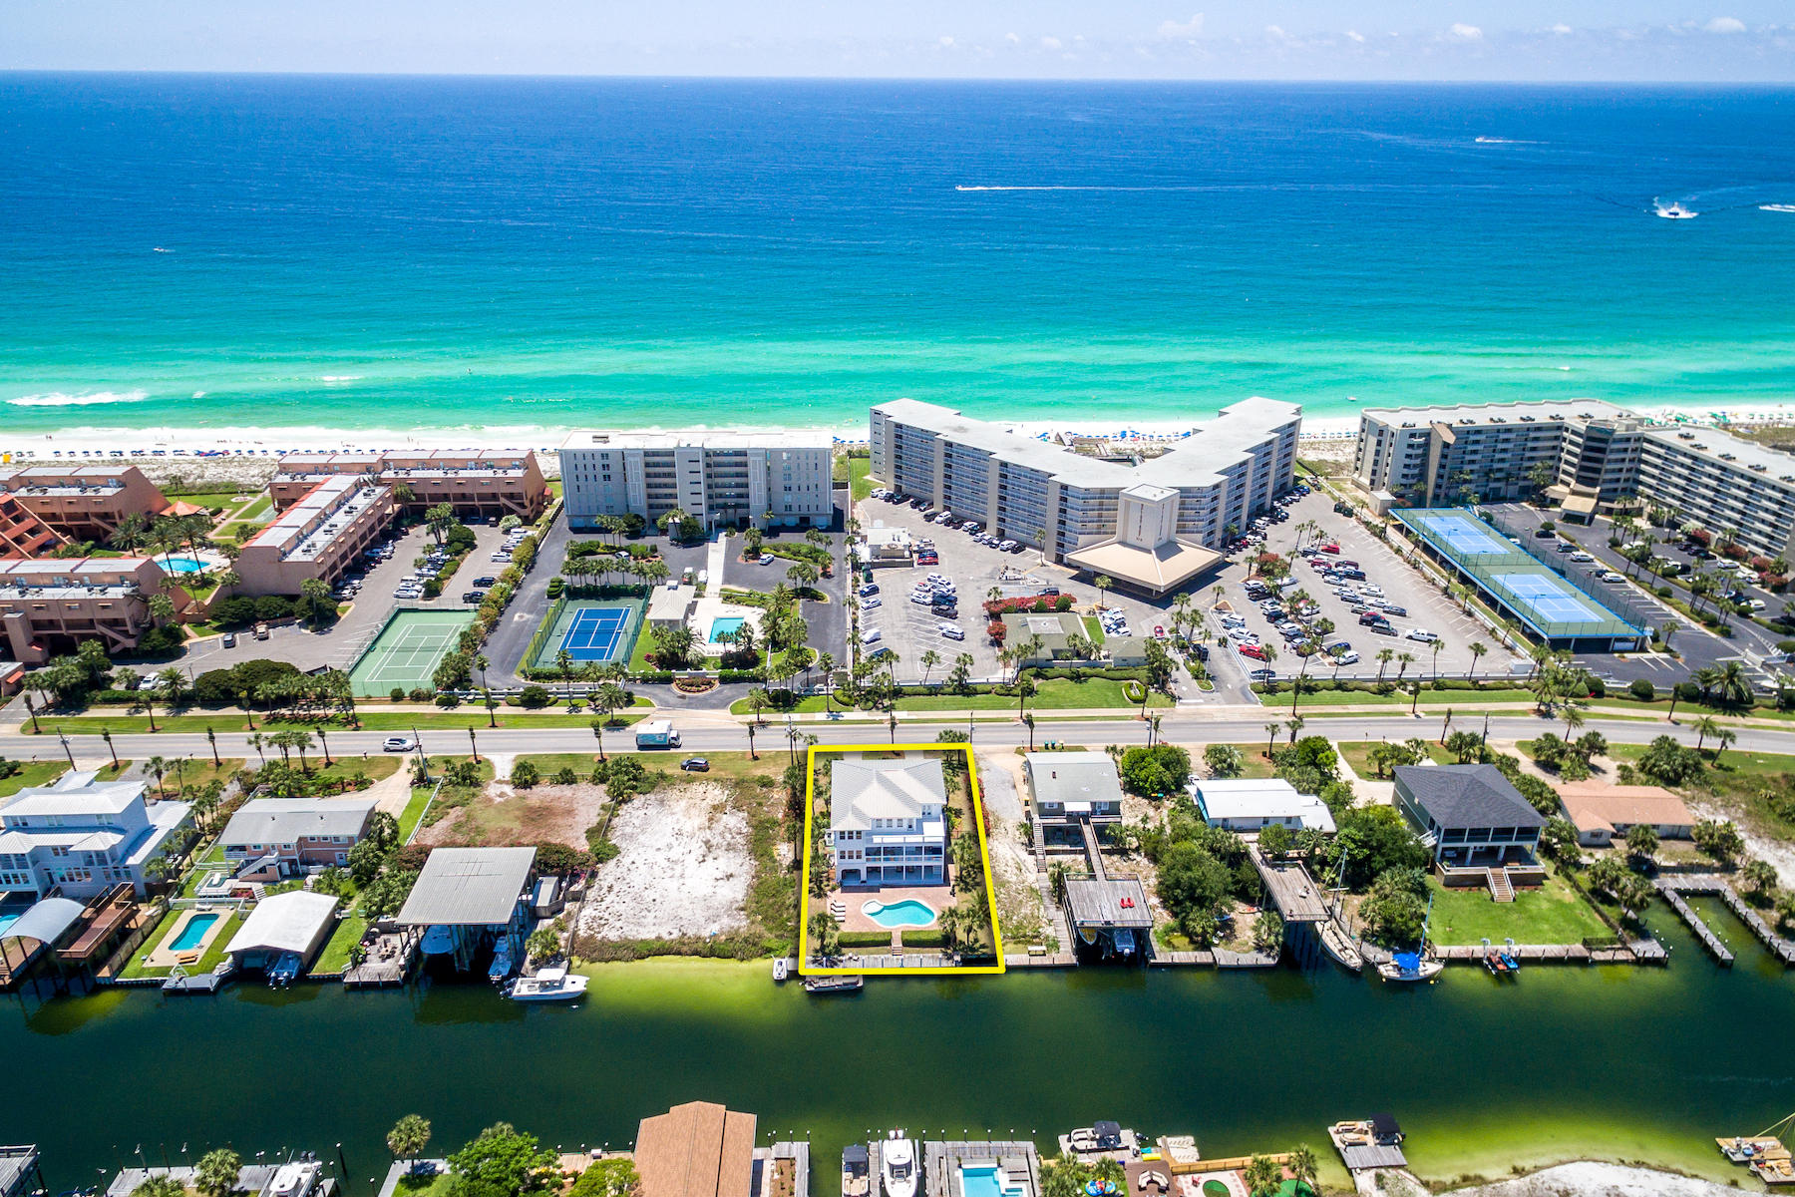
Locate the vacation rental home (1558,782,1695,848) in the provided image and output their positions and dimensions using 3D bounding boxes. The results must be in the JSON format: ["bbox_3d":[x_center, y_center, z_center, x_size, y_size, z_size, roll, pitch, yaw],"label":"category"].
[{"bbox_3d":[114.580,33.950,158.180,18.800,4.600,12.000,1,28,1],"label":"vacation rental home"}]

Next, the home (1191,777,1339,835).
[{"bbox_3d":[57.980,33.160,159.090,19.000,4.500,11.600,0,28,-1],"label":"home"}]

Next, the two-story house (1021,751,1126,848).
[{"bbox_3d":[27.800,30.810,158.980,13.100,9.000,13.000,0,28,-1],"label":"two-story house"}]

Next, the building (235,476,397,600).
[{"bbox_3d":[-140.900,-15.950,242.090,20.000,12.300,48.000,-2,28,-4],"label":"building"}]

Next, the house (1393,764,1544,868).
[{"bbox_3d":[88.390,32.630,155.210,16.300,9.000,15.200,-1,28,-2],"label":"house"}]

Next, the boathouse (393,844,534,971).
[{"bbox_3d":[-58.280,42.660,137.940,14.800,8.300,14.400,-1,28,-2],"label":"boathouse"}]

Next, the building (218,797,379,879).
[{"bbox_3d":[-89.240,35.340,150.130,19.800,7.200,10.800,-1,28,-2],"label":"building"}]

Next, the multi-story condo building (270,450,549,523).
[{"bbox_3d":[-131.300,-31.260,270.730,67.000,13.000,16.500,-1,28,-3],"label":"multi-story condo building"}]

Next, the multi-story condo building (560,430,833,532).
[{"bbox_3d":[-50.790,-31.410,261.790,69.000,22.500,15.800,0,28,-2],"label":"multi-story condo building"}]

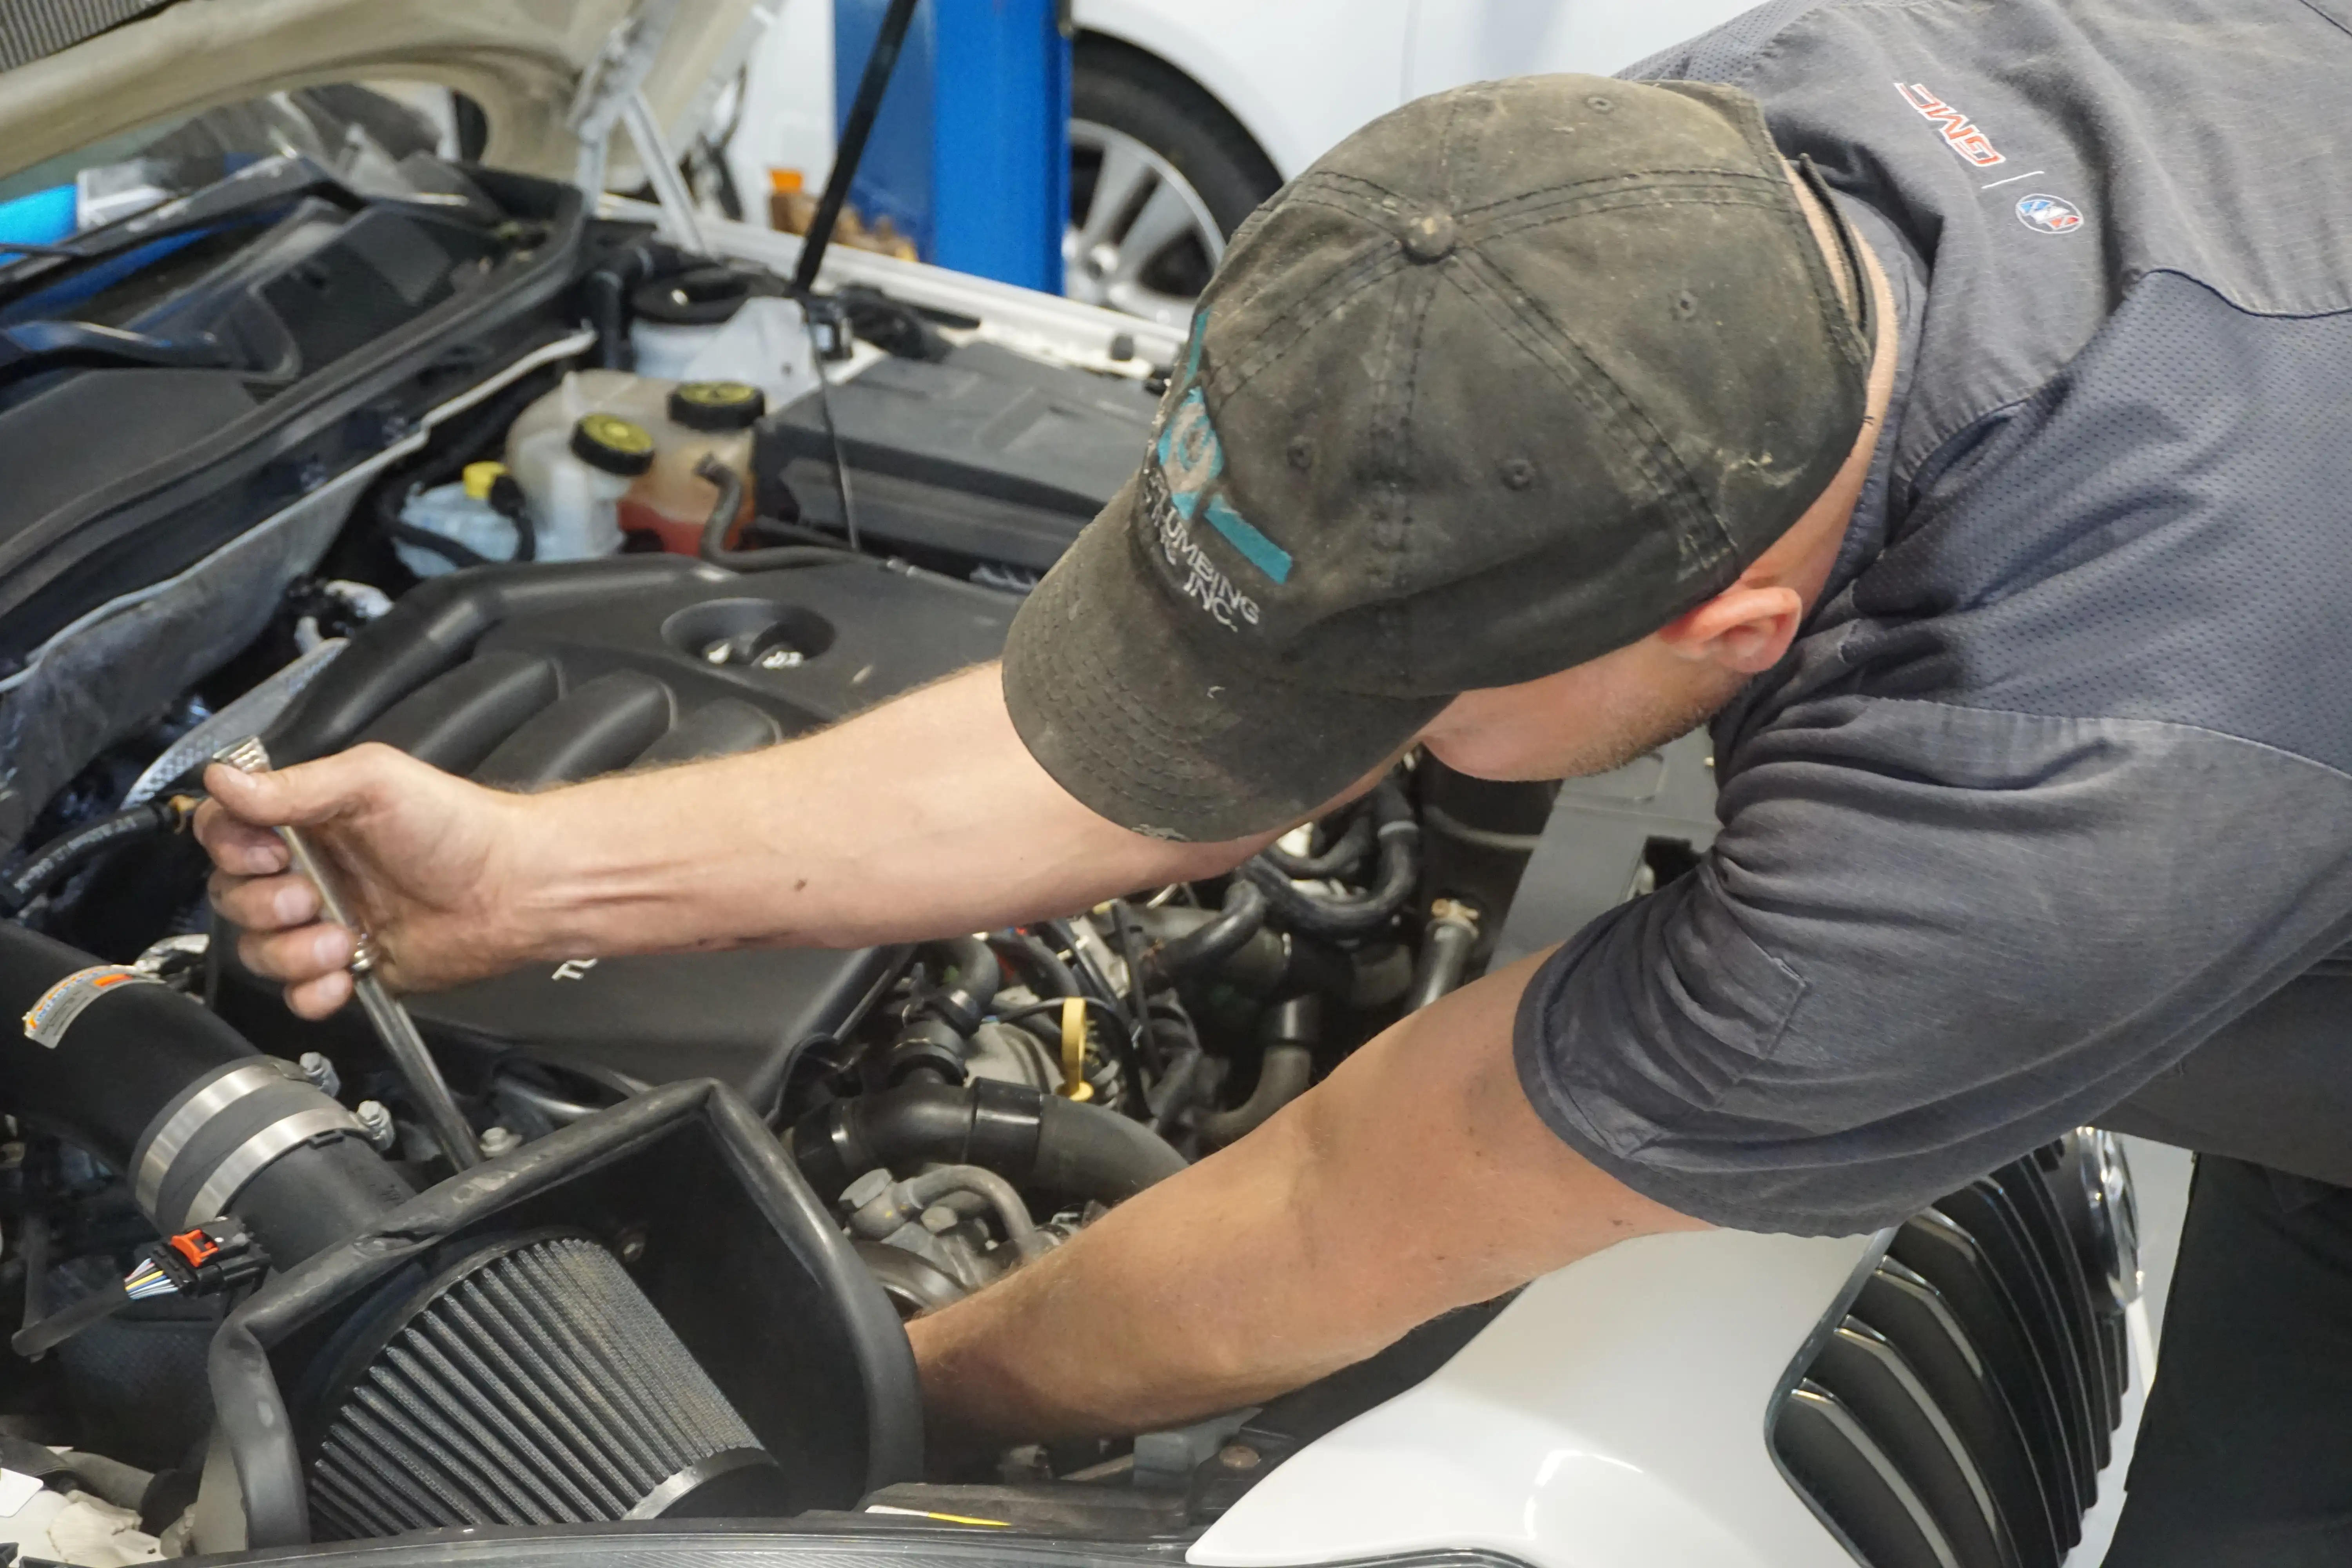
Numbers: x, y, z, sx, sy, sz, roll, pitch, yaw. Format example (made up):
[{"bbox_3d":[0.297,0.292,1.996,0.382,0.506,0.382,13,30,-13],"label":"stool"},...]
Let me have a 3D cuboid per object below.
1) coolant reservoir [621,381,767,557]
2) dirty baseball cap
[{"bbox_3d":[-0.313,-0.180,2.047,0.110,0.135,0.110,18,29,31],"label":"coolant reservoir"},{"bbox_3d":[0.055,-0.100,0.888,0.272,0.163,0.172,-23,65,11],"label":"dirty baseball cap"}]

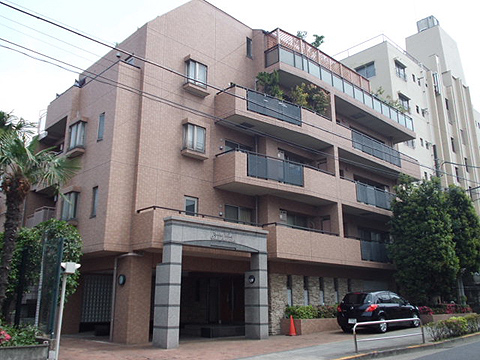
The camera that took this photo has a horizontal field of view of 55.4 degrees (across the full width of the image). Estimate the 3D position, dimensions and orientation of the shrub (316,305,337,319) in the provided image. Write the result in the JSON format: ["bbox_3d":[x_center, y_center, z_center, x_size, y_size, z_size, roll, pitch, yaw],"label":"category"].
[{"bbox_3d":[3.598,5.492,19.134,1.150,0.550,0.650,14,-19,-42],"label":"shrub"}]

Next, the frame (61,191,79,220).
[{"bbox_3d":[-6.453,1.077,17.436,0.270,1.080,0.850,14,-21,-42],"label":"frame"}]

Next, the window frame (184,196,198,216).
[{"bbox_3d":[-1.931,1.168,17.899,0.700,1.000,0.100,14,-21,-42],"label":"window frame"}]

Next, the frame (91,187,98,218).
[{"bbox_3d":[-5.181,0.811,16.442,0.100,1.080,0.400,14,-21,-42],"label":"frame"}]

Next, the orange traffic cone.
[{"bbox_3d":[1.935,5.398,16.949,0.290,0.720,0.290,14,-19,-42],"label":"orange traffic cone"}]

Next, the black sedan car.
[{"bbox_3d":[5.811,5.360,18.849,4.220,1.520,1.700,11,-19,-42],"label":"black sedan car"}]

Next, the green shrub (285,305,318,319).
[{"bbox_3d":[2.457,5.269,18.208,1.150,0.550,0.750,14,-21,-42],"label":"green shrub"}]

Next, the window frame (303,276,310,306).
[{"bbox_3d":[2.812,4.741,19.404,0.350,1.260,0.120,14,-19,-42],"label":"window frame"}]

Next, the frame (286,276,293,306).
[{"bbox_3d":[2.024,4.550,18.675,0.320,1.260,0.120,14,-19,-42],"label":"frame"}]

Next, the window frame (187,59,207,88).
[{"bbox_3d":[-1.795,-4.267,18.668,0.950,1.040,0.240,14,-19,-42],"label":"window frame"}]

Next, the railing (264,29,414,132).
[{"bbox_3d":[6.179,-4.956,25.441,13.000,1.740,0.900,14,-19,-42],"label":"railing"}]

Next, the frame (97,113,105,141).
[{"bbox_3d":[-5.160,-1.957,17.178,0.100,1.090,0.430,14,-21,-42],"label":"frame"}]

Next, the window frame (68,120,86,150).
[{"bbox_3d":[-6.359,-1.709,17.908,0.240,1.030,1.000,14,-19,-42],"label":"window frame"}]

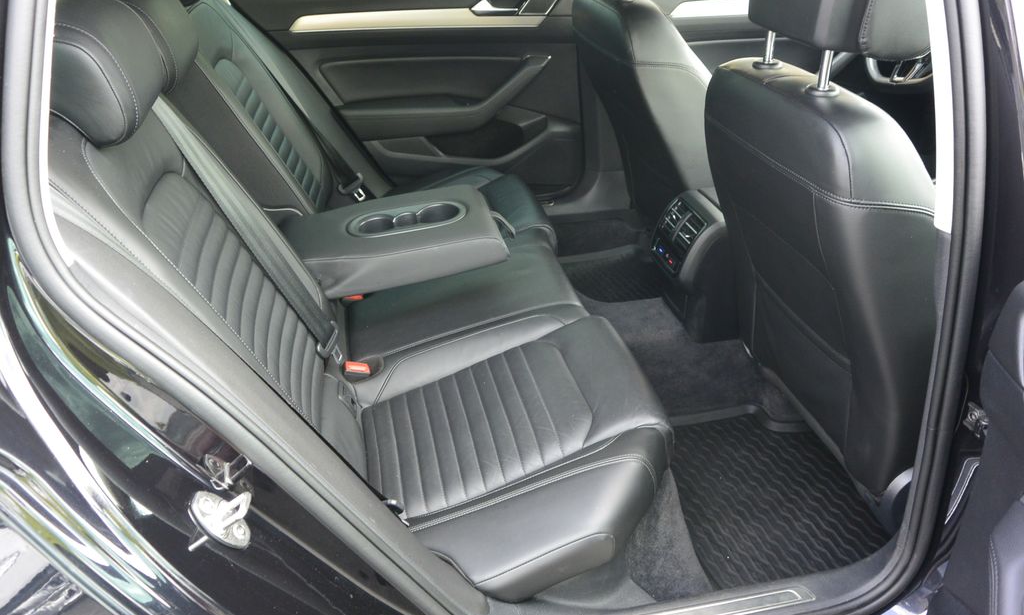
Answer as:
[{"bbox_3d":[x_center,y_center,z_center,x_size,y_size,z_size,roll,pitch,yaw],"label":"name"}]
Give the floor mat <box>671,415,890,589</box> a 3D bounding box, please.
[{"bbox_3d":[0.492,0.301,1.414,0.460,0.030,0.450,-6,29,-12],"label":"floor mat"}]

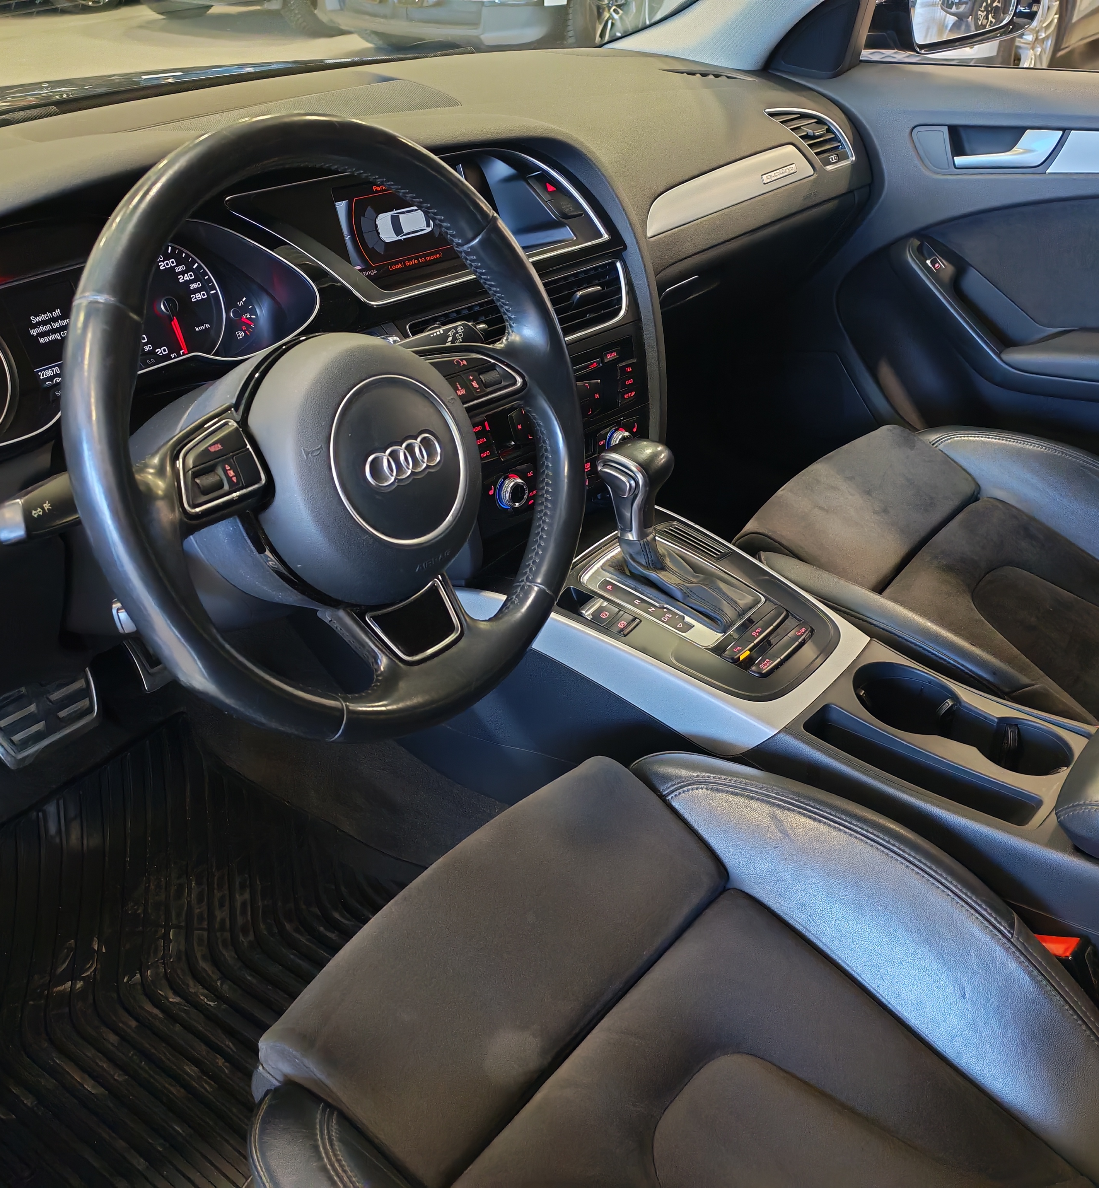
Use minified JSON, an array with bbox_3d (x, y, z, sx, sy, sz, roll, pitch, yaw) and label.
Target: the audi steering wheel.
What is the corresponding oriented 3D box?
[{"bbox_3d":[-0.118,-0.097,0.754,0.100,0.372,0.372,0,24,45],"label":"audi steering wheel"}]

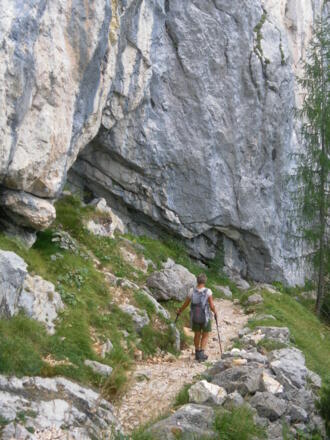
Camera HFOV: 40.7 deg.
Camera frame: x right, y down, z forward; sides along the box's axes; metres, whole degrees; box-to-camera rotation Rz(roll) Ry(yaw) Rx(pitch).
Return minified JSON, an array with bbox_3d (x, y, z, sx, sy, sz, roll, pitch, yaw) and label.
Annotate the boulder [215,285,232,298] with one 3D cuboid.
[{"bbox_3d":[1.770,2.166,13.500,0.488,0.336,0.500,0,5,0],"label":"boulder"}]

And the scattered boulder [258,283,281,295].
[{"bbox_3d":[3.399,2.229,14.500,0.597,0.291,0.550,0,5,0],"label":"scattered boulder"}]

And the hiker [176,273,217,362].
[{"bbox_3d":[0.616,1.858,8.620,0.780,1.750,0.550,1,5,12],"label":"hiker"}]

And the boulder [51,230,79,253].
[{"bbox_3d":[-2.520,0.534,11.200,0.575,0.515,0.600,0,5,0],"label":"boulder"}]

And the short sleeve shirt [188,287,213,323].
[{"bbox_3d":[0.695,1.641,8.680,0.460,0.680,0.300,1,5,12],"label":"short sleeve shirt"}]

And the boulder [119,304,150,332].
[{"bbox_3d":[-0.625,2.049,9.300,0.636,0.435,0.650,0,5,0],"label":"boulder"}]

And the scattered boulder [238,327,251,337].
[{"bbox_3d":[1.839,2.591,10.300,0.233,0.185,0.270,0,5,0],"label":"scattered boulder"}]

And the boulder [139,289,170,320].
[{"bbox_3d":[-0.234,1.932,10.300,0.728,0.635,0.700,0,5,0],"label":"boulder"}]

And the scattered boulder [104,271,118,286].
[{"bbox_3d":[-1.284,1.404,10.700,0.298,0.339,0.350,0,5,0],"label":"scattered boulder"}]

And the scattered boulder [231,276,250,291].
[{"bbox_3d":[2.472,2.063,14.600,0.579,0.418,0.500,0,5,0],"label":"scattered boulder"}]

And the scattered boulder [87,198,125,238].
[{"bbox_3d":[-1.715,-0.065,13.000,0.987,1.167,1.000,0,5,0],"label":"scattered boulder"}]

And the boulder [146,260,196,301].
[{"bbox_3d":[0.178,1.576,12.000,1.326,0.949,1.250,0,5,0],"label":"boulder"}]

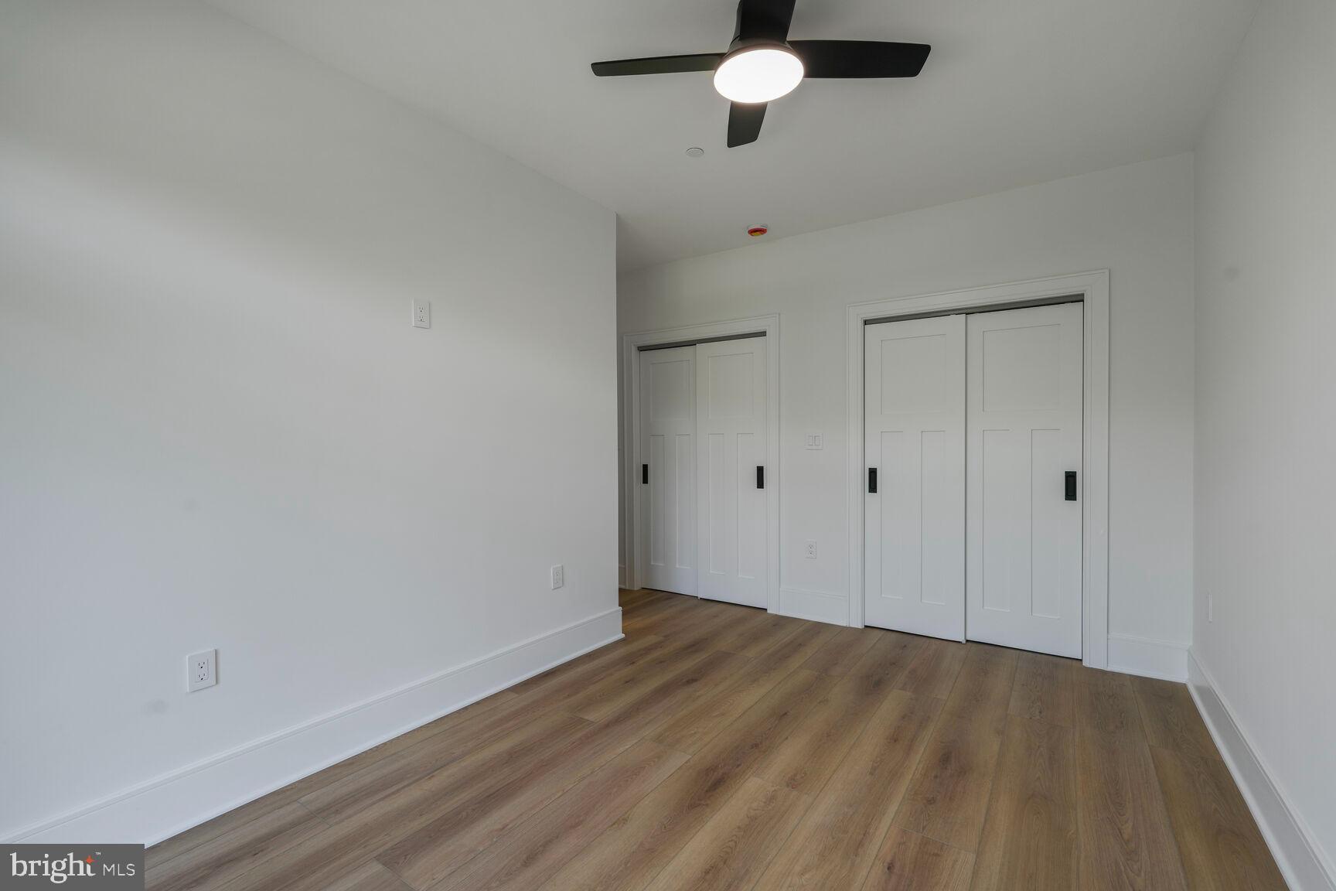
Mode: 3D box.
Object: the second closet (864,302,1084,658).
[{"bbox_3d":[1.864,0.198,3.715,1.214,2.033,0.085,0,0,34],"label":"second closet"}]

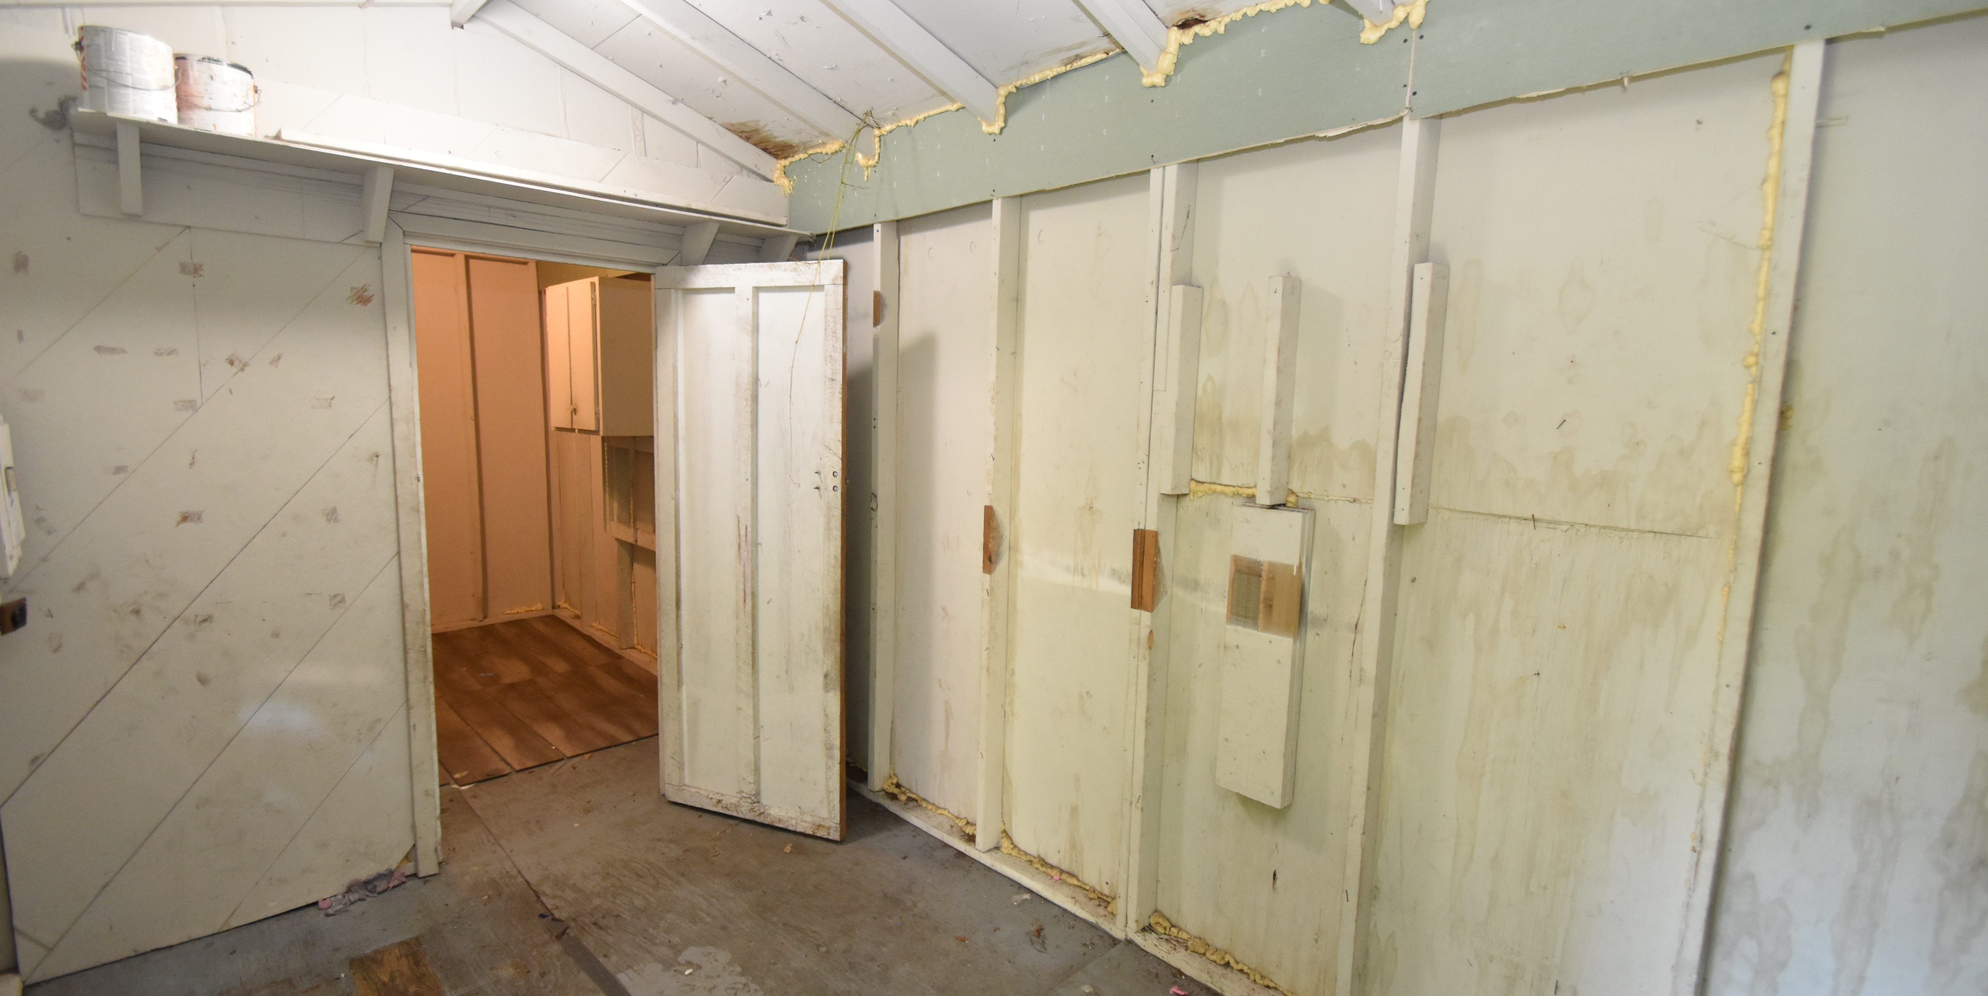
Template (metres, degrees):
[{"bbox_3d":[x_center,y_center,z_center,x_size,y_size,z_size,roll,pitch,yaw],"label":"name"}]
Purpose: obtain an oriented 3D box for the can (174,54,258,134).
[{"bbox_3d":[-2.033,-1.030,2.160,0.166,0.190,0.166,-5,9,-44],"label":"can"}]

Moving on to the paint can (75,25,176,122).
[{"bbox_3d":[-2.096,-1.014,2.011,0.166,0.190,0.166,-5,9,-44],"label":"paint can"}]

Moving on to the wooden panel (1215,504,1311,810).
[{"bbox_3d":[0.698,0.405,2.145,0.070,0.760,0.185,-5,9,-44],"label":"wooden panel"}]

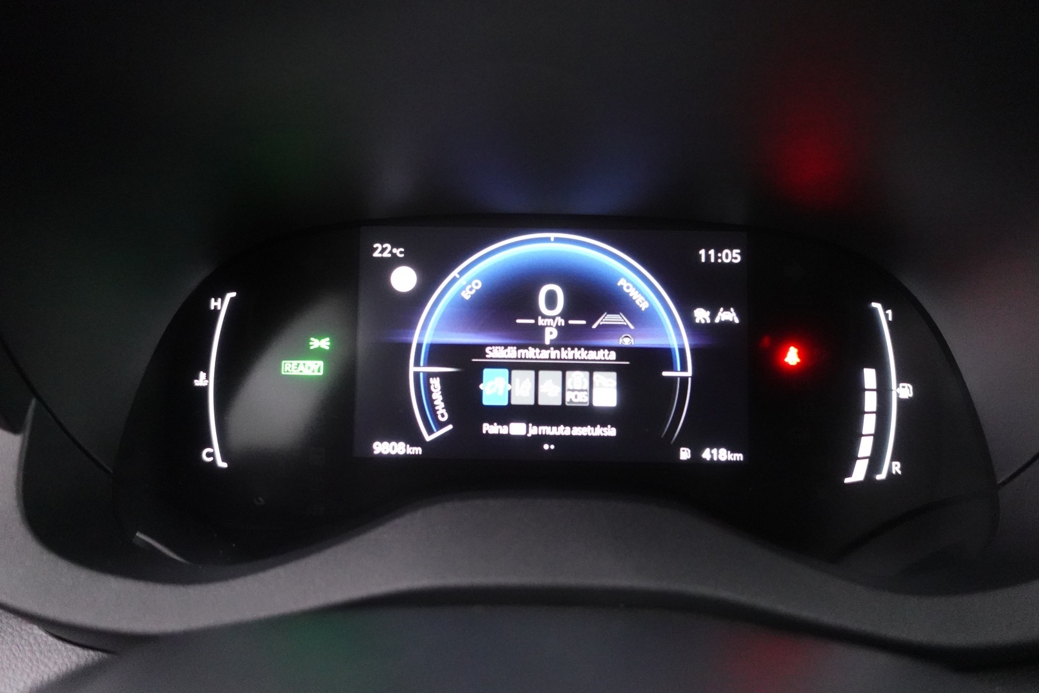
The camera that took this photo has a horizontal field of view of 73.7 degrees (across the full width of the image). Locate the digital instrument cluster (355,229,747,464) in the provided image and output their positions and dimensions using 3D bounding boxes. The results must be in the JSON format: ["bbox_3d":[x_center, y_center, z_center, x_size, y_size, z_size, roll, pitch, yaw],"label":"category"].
[{"bbox_3d":[0.013,-0.001,0.276,0.153,0.091,0.014,1,-5,1],"label":"digital instrument cluster"}]

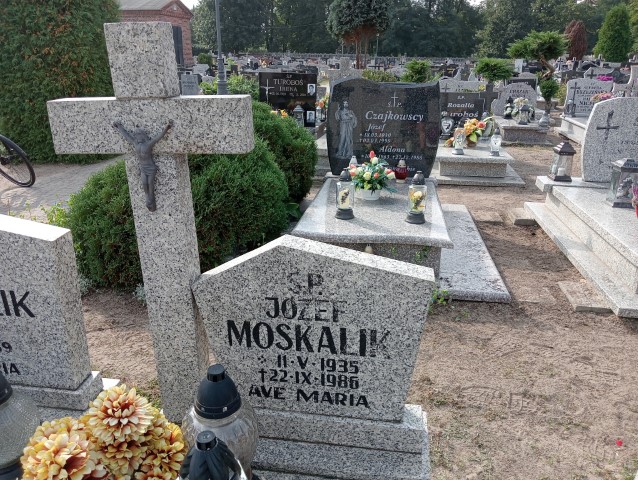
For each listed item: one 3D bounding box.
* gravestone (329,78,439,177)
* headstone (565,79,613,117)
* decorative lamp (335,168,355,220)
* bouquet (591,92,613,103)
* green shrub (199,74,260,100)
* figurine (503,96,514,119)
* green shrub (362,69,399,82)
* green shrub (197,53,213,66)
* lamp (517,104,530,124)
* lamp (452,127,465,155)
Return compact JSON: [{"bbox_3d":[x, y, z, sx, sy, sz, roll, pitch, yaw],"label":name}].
[{"bbox_3d":[0.559,-0.974,4.506,0.964,0.842,0.100,3,20,9],"label":"gravestone"},{"bbox_3d":[5.235,-2.770,10.059,0.886,0.721,0.120,3,20,9],"label":"headstone"},{"bbox_3d":[0.177,-0.314,3.517,0.125,0.335,0.125,3,19,8],"label":"decorative lamp"},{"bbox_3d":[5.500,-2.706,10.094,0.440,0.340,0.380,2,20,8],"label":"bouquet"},{"bbox_3d":[-1.663,-2.428,9.410,1.152,1.117,0.950,3,20,9],"label":"green shrub"},{"bbox_3d":[3.708,-2.562,10.040,0.215,0.401,0.180,3,20,9],"label":"figurine"},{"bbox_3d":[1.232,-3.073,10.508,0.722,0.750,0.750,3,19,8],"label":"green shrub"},{"bbox_3d":[-5.207,-8.179,23.696,0.678,0.700,0.680,3,19,8],"label":"green shrub"},{"bbox_3d":[3.903,-2.374,9.780,0.200,0.350,0.200,2,20,8],"label":"lamp"},{"bbox_3d":[1.772,-1.242,6.513,0.130,0.320,0.130,2,20,8],"label":"lamp"}]

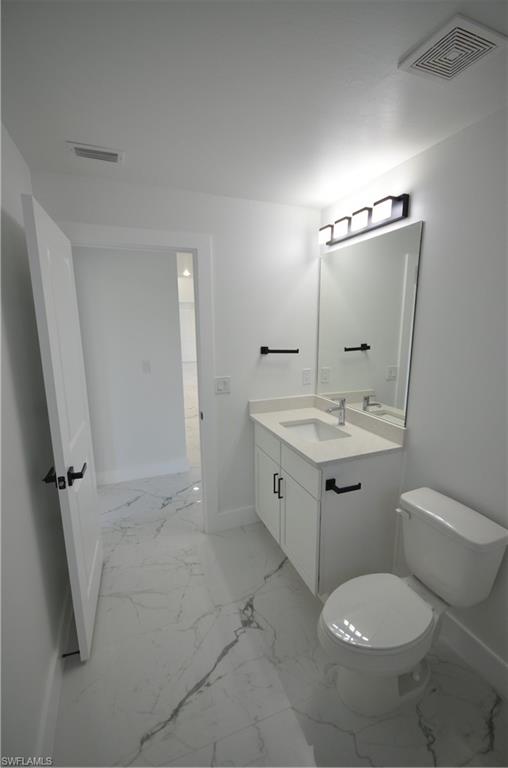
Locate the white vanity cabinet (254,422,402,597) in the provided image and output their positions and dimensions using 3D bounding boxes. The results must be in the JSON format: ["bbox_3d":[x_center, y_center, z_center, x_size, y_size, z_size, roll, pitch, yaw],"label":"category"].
[{"bbox_3d":[0.430,0.743,2.207,0.524,0.878,0.880,-5,12,-22],"label":"white vanity cabinet"}]

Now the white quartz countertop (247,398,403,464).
[{"bbox_3d":[0.408,0.253,2.089,0.575,0.129,0.911,-5,12,-22],"label":"white quartz countertop"}]

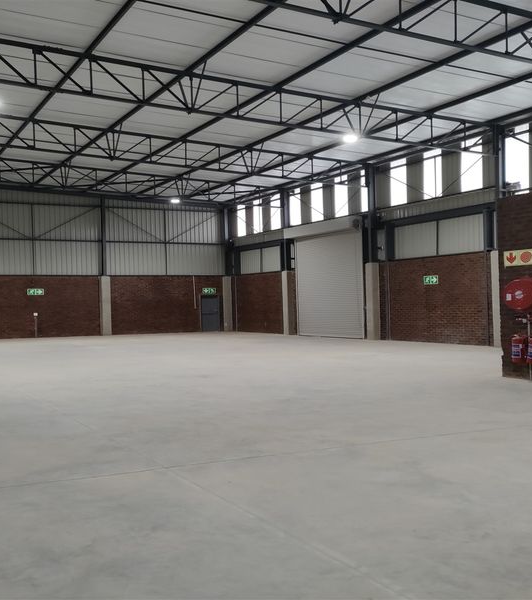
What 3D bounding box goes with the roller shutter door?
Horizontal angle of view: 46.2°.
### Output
[{"bbox_3d":[2.764,-0.602,28.000,0.150,4.450,4.500,-1,0,-33],"label":"roller shutter door"}]

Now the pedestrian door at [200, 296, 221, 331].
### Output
[{"bbox_3d":[-3.158,0.805,35.800,1.000,2.050,0.100,-1,0,-28],"label":"pedestrian door"}]

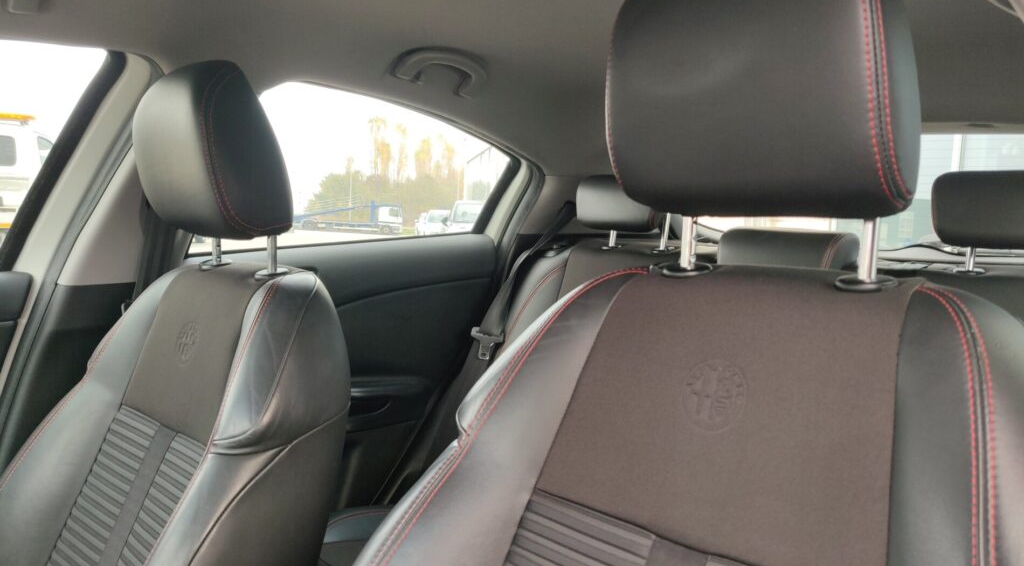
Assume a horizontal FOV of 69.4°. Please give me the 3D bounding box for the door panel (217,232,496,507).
[{"bbox_3d":[-0.321,0.202,1.629,0.100,0.610,0.790,6,6,42],"label":"door panel"}]

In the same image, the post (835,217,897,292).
[{"bbox_3d":[0.275,-0.021,0.570,0.044,0.059,0.034,6,6,42],"label":"post"}]

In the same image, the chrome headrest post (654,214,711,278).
[{"bbox_3d":[0.159,-0.033,0.675,0.049,0.059,0.034,6,6,42],"label":"chrome headrest post"}]

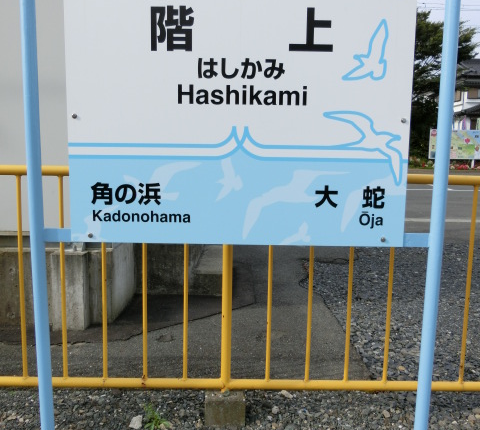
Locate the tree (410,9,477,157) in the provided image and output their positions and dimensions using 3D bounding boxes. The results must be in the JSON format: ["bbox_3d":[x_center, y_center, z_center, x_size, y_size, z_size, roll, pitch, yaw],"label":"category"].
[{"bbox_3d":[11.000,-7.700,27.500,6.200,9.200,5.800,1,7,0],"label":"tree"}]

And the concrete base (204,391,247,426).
[{"bbox_3d":[-0.067,0.868,2.137,0.178,0.120,0.178,1,7,0],"label":"concrete base"}]

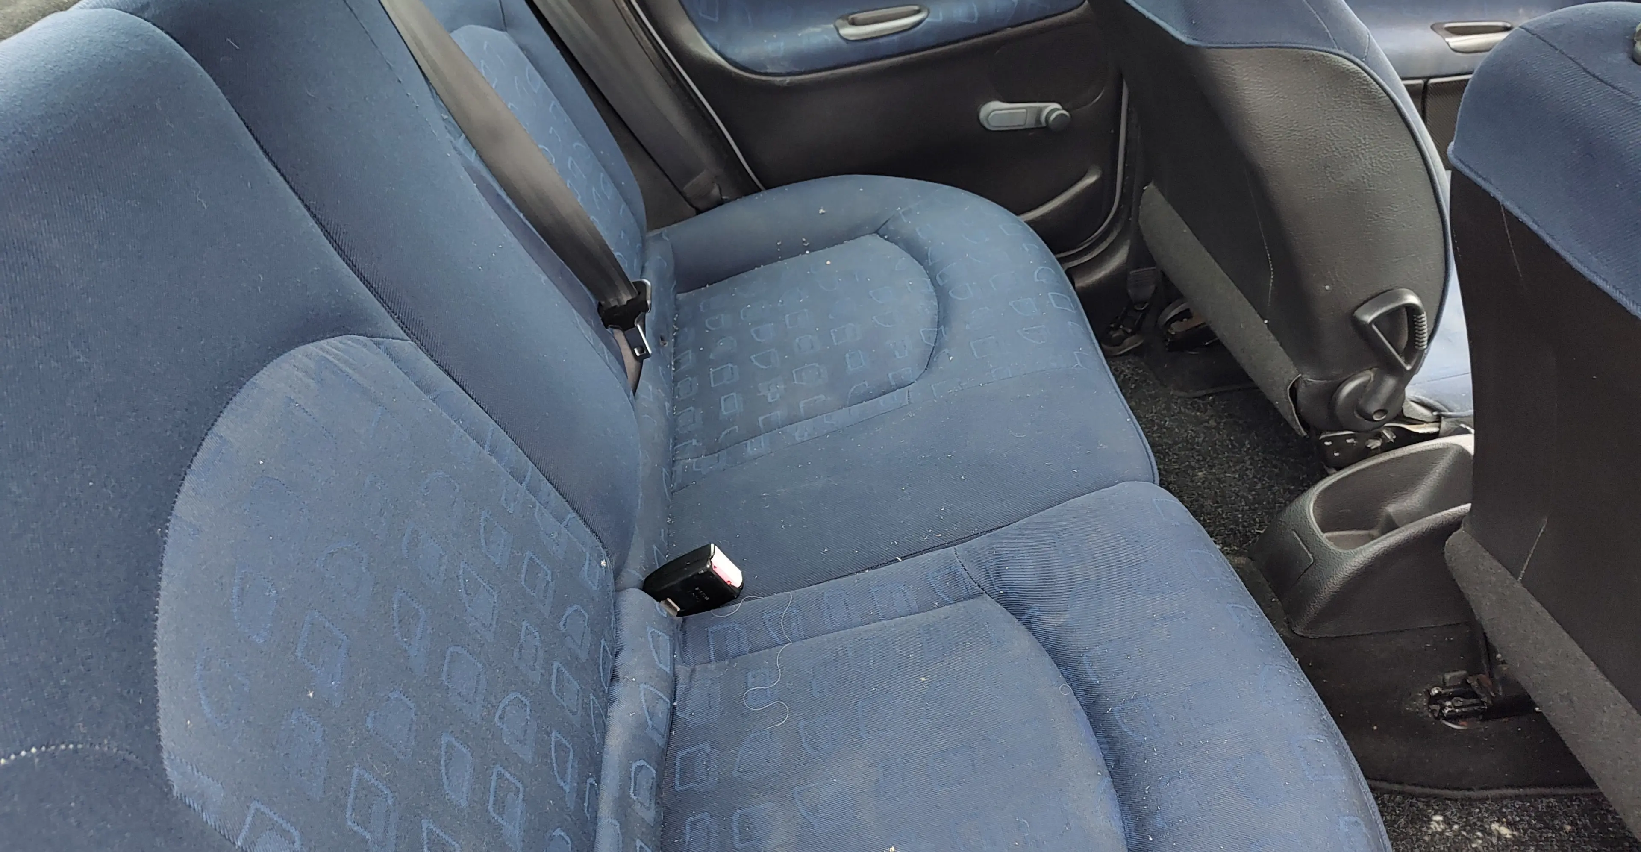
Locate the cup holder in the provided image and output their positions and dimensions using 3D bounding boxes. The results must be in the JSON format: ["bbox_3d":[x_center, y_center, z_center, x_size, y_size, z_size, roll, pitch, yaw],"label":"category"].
[{"bbox_3d":[0.566,0.101,1.085,0.230,0.150,0.135,-5,37,-4],"label":"cup holder"}]

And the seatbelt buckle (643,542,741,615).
[{"bbox_3d":[-0.109,0.133,0.939,0.073,0.040,0.027,-29,32,28],"label":"seatbelt buckle"}]

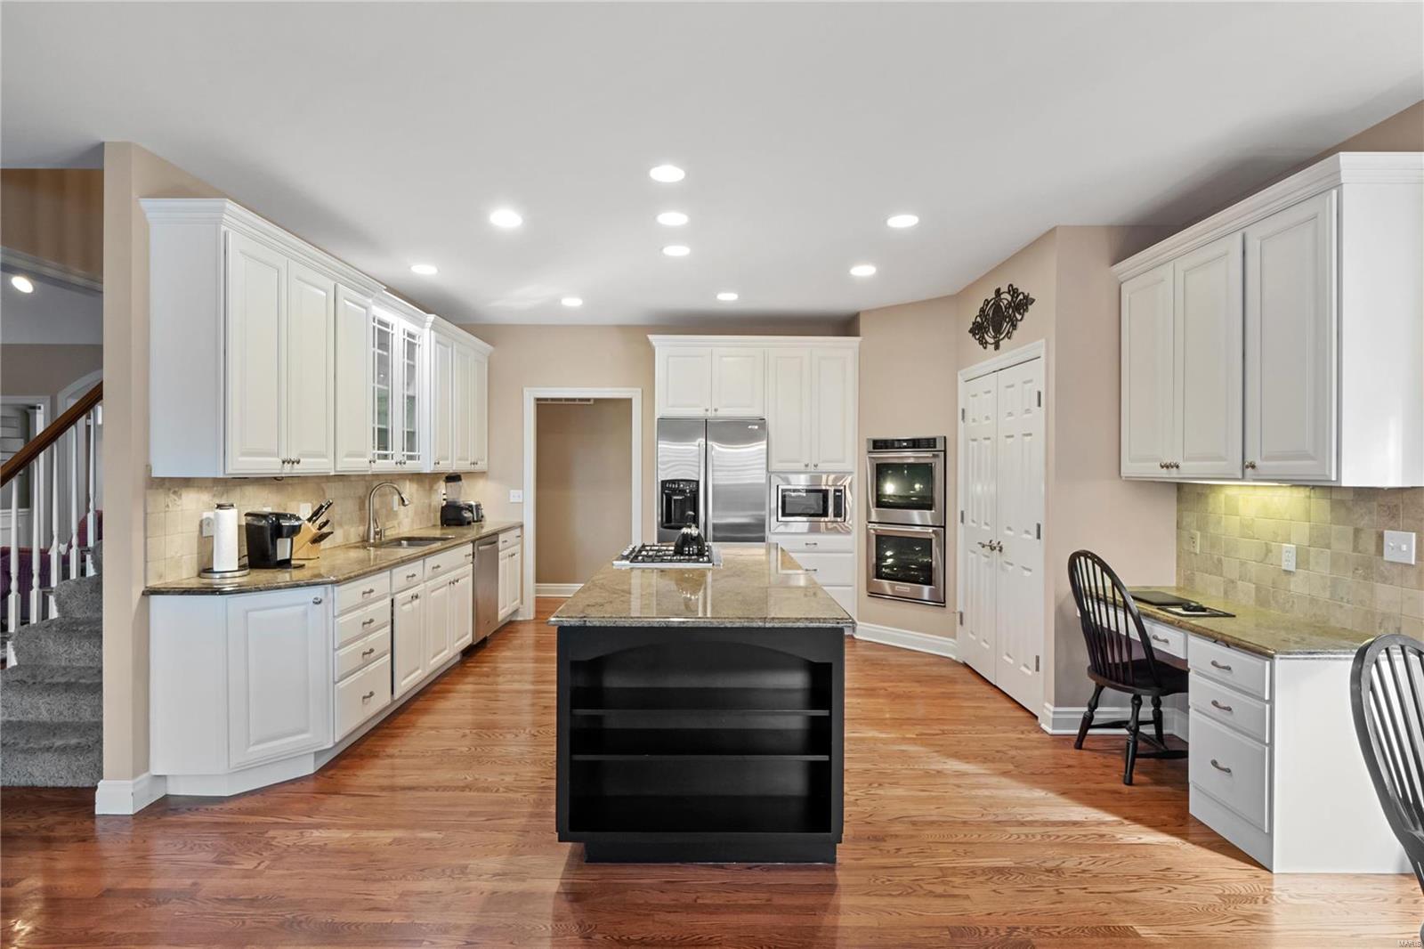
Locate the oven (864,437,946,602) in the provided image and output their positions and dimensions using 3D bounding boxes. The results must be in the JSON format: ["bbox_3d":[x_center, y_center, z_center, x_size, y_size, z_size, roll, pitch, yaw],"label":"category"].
[{"bbox_3d":[1.730,0.357,5.782,0.620,1.290,0.690,0,0,-45],"label":"oven"}]

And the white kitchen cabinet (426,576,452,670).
[{"bbox_3d":[-2.051,0.953,4.576,0.590,0.580,0.450,0,0,-1],"label":"white kitchen cabinet"}]

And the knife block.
[{"bbox_3d":[-2.239,0.355,3.906,0.200,0.217,0.110,0,0,-1],"label":"knife block"}]

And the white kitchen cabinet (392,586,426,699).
[{"bbox_3d":[-1.997,0.961,4.173,0.480,0.565,0.480,0,0,-1],"label":"white kitchen cabinet"}]

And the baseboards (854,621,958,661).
[{"bbox_3d":[1.530,1.321,5.697,0.020,0.133,0.940,0,0,-42],"label":"baseboards"}]

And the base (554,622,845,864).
[{"bbox_3d":[-0.052,0.967,3.830,1.035,0.850,2.540,0,0,0],"label":"base"}]

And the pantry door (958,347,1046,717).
[{"bbox_3d":[1.878,0.349,4.655,0.060,2.085,1.240,0,0,-1],"label":"pantry door"}]

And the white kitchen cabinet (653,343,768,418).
[{"bbox_3d":[-0.012,-0.785,6.266,0.960,0.625,0.640,0,0,-1],"label":"white kitchen cabinet"}]

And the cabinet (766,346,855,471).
[{"bbox_3d":[0.841,-0.537,6.277,0.750,1.050,0.500,0,0,-1],"label":"cabinet"}]

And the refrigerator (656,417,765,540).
[{"bbox_3d":[-0.004,0.448,6.238,0.910,1.824,0.730,0,0,-1],"label":"refrigerator"}]

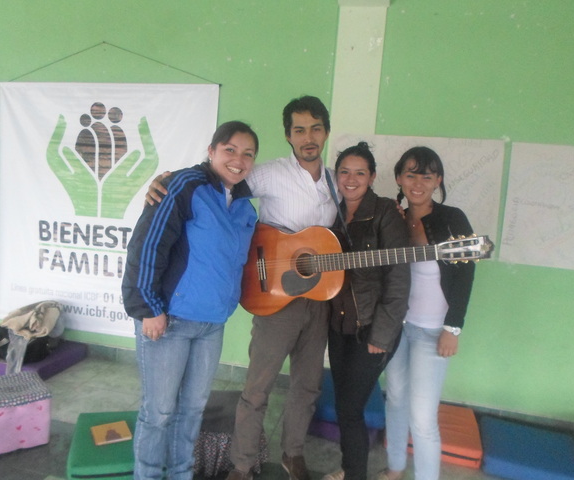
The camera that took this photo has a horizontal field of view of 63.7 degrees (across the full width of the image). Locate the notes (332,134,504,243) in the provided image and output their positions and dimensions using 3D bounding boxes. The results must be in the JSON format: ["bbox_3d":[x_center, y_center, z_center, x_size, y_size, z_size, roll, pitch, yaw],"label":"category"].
[{"bbox_3d":[0.749,-0.276,2.803,1.010,0.690,0.020,5,6,13],"label":"notes"}]

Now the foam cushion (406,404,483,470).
[{"bbox_3d":[0.816,1.057,2.595,0.465,0.090,0.540,5,4,17],"label":"foam cushion"}]

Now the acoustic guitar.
[{"bbox_3d":[0.236,0.080,1.718,1.000,0.370,0.100,-7,-3,21],"label":"acoustic guitar"}]

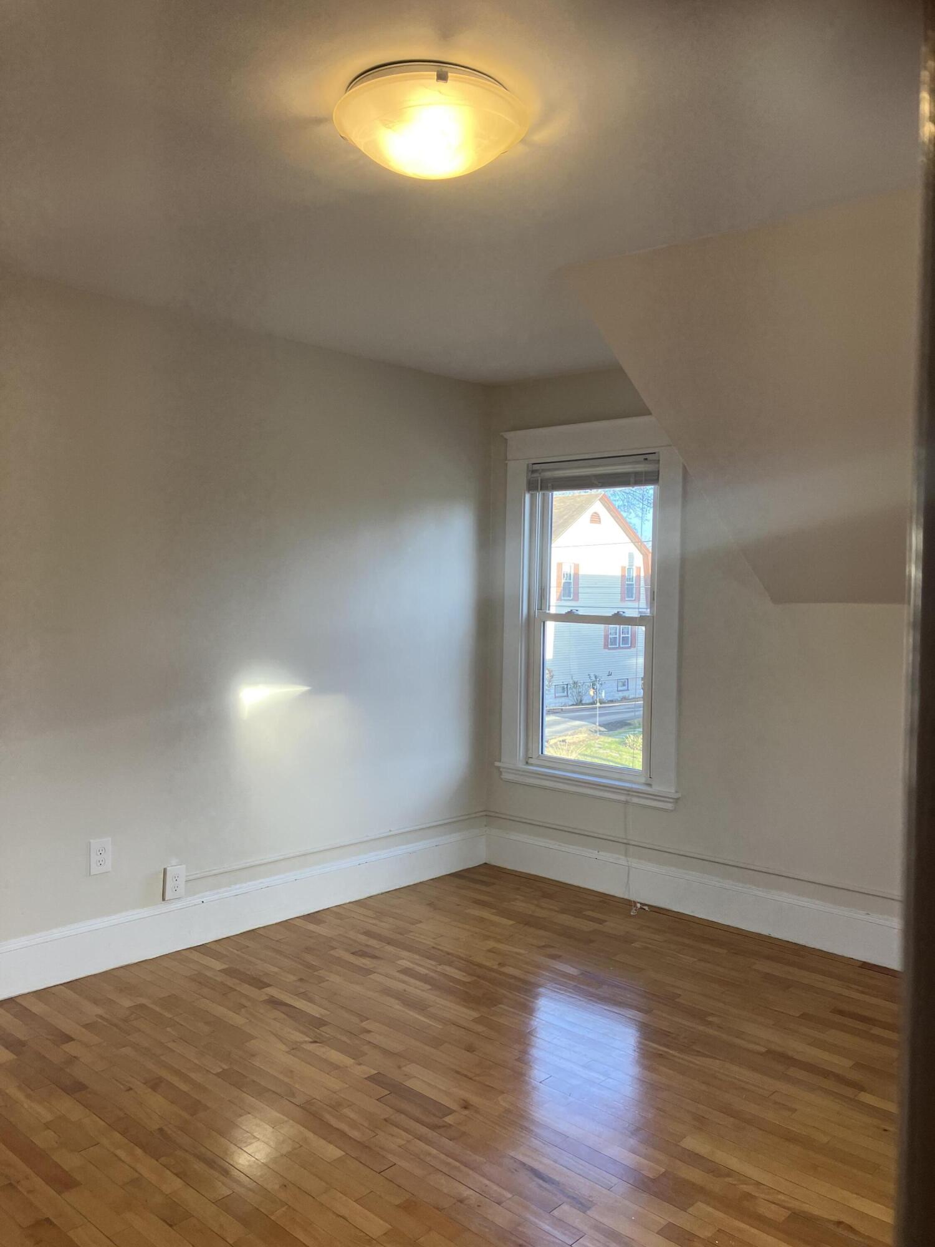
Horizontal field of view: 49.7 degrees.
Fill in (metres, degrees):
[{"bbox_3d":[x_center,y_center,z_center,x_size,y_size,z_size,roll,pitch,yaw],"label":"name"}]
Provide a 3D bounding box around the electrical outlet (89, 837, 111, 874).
[{"bbox_3d":[-1.345,0.856,3.702,0.010,0.124,0.079,2,2,42],"label":"electrical outlet"}]

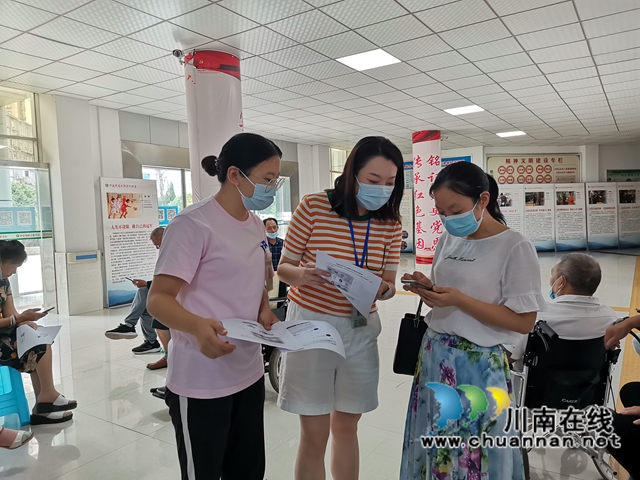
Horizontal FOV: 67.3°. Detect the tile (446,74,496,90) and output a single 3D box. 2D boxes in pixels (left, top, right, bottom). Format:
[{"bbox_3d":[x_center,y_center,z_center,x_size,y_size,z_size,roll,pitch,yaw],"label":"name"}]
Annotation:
[{"bbox_3d":[2.051,-2.175,6.619,0.600,0.020,0.600,1,4,34],"label":"tile"}]

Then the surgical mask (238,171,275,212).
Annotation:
[{"bbox_3d":[-0.200,-0.162,1.540,0.110,0.105,0.135,21,10,16],"label":"surgical mask"}]

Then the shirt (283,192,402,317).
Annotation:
[{"bbox_3d":[0.077,0.045,1.730,0.420,0.440,0.250,-3,6,-17],"label":"shirt"}]

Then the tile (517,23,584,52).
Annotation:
[{"bbox_3d":[2.390,-2.089,4.961,0.600,0.030,0.600,0,4,34],"label":"tile"}]

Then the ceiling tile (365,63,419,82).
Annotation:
[{"bbox_3d":[0.899,-2.105,5.984,0.600,0.020,0.600,0,4,34],"label":"ceiling tile"}]

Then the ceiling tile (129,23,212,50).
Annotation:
[{"bbox_3d":[-1.437,-1.951,4.632,0.600,0.020,0.600,0,4,34],"label":"ceiling tile"}]

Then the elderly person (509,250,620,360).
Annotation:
[{"bbox_3d":[1.140,0.578,2.470,0.540,1.080,0.820,-2,3,-3],"label":"elderly person"}]

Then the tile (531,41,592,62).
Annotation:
[{"bbox_3d":[2.716,-2.128,5.455,0.600,0.020,0.600,1,4,34],"label":"tile"}]

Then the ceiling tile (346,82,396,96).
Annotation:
[{"bbox_3d":[0.728,-2.145,6.827,0.600,0.020,0.600,0,4,34],"label":"ceiling tile"}]

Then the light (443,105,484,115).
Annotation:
[{"bbox_3d":[2.550,-2.313,8.489,0.600,0.050,0.600,0,4,34],"label":"light"}]

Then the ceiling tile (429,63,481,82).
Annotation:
[{"bbox_3d":[1.722,-2.135,6.121,0.600,0.020,0.600,0,4,34],"label":"ceiling tile"}]

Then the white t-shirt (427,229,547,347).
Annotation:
[{"bbox_3d":[0.528,0.119,1.569,0.290,0.420,0.460,-4,4,-37],"label":"white t-shirt"}]

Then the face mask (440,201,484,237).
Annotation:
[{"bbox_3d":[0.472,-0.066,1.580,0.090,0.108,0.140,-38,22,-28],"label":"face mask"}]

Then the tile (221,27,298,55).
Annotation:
[{"bbox_3d":[-0.611,-1.990,4.797,0.600,0.020,0.600,1,4,34],"label":"tile"}]

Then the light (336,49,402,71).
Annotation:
[{"bbox_3d":[0.558,-2.079,5.458,0.600,0.060,0.600,0,4,34],"label":"light"}]

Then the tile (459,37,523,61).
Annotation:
[{"bbox_3d":[1.877,-2.095,5.274,0.600,0.020,0.600,0,4,34],"label":"tile"}]

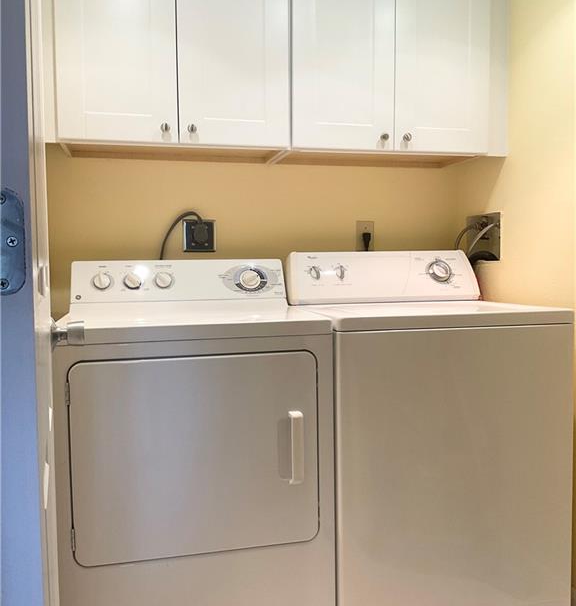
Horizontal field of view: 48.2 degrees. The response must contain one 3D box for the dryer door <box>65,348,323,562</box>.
[{"bbox_3d":[-0.206,0.366,1.536,0.596,0.484,0.060,-1,3,-14],"label":"dryer door"}]

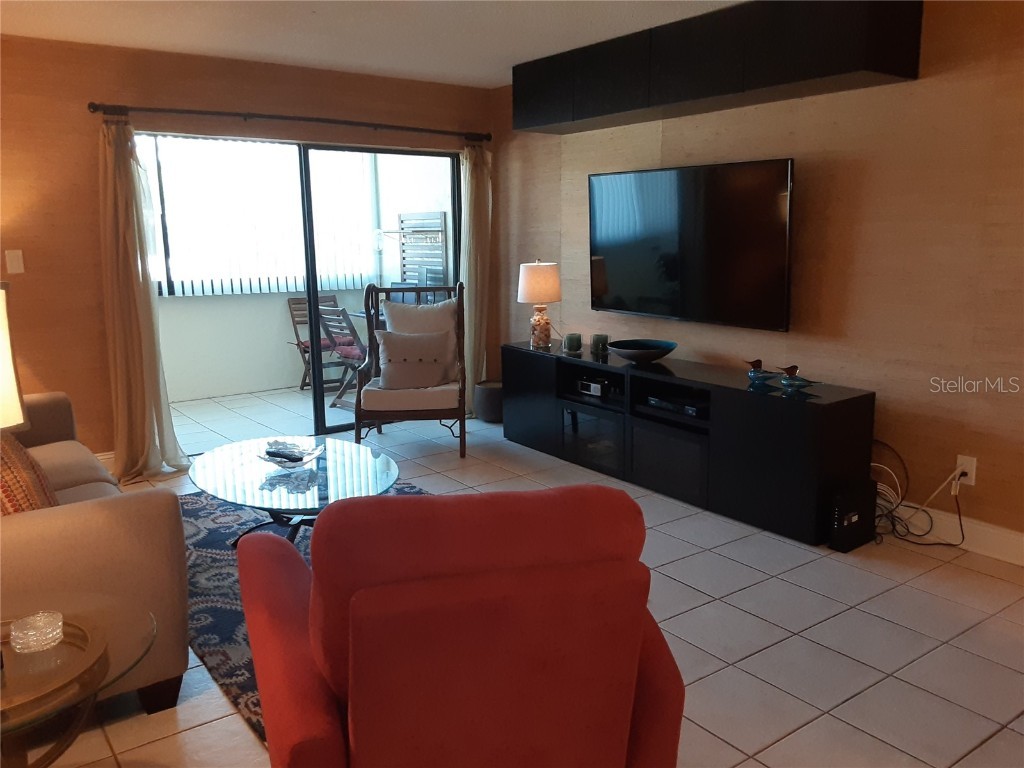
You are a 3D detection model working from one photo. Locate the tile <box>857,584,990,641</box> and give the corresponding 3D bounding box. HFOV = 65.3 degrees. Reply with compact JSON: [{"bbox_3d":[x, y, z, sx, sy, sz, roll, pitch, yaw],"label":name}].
[{"bbox_3d":[1.476,0.822,2.879,0.332,0.012,0.332,-7,12,-35],"label":"tile"}]

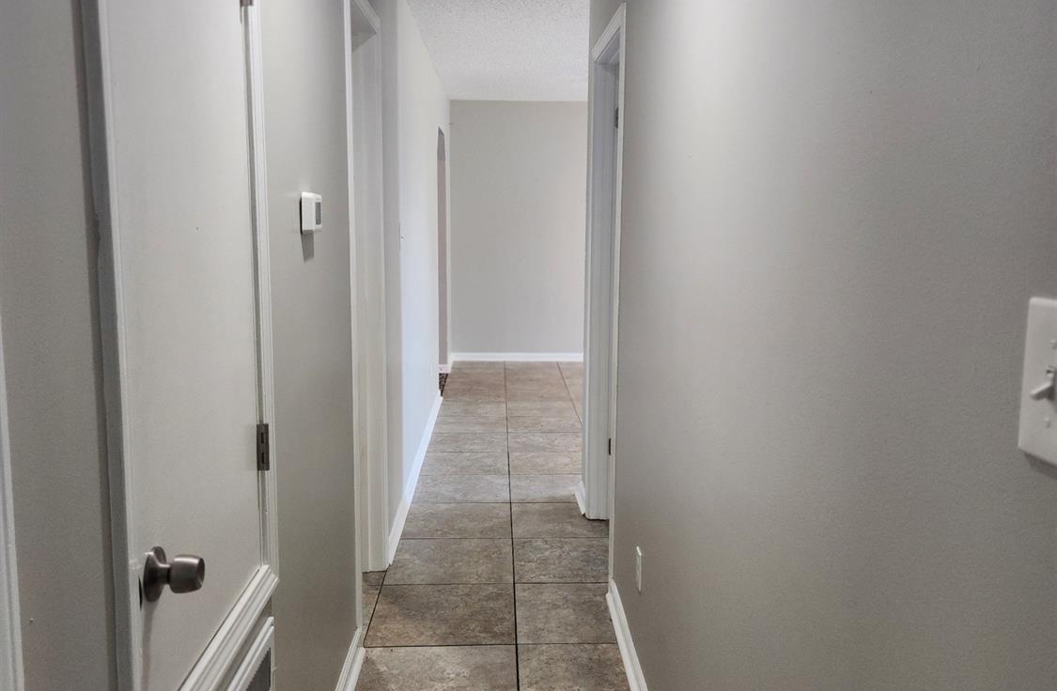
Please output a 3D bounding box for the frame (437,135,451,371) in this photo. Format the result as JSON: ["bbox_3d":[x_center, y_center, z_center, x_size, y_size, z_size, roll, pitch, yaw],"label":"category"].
[{"bbox_3d":[-0.754,-0.682,7.526,0.130,2.040,0.938,0,8,-2],"label":"frame"}]

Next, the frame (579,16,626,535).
[{"bbox_3d":[0.354,-0.150,3.698,0.140,2.095,0.958,0,8,-2],"label":"frame"}]

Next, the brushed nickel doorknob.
[{"bbox_3d":[-0.452,0.296,1.208,0.062,0.065,0.065,0,8,-2],"label":"brushed nickel doorknob"}]

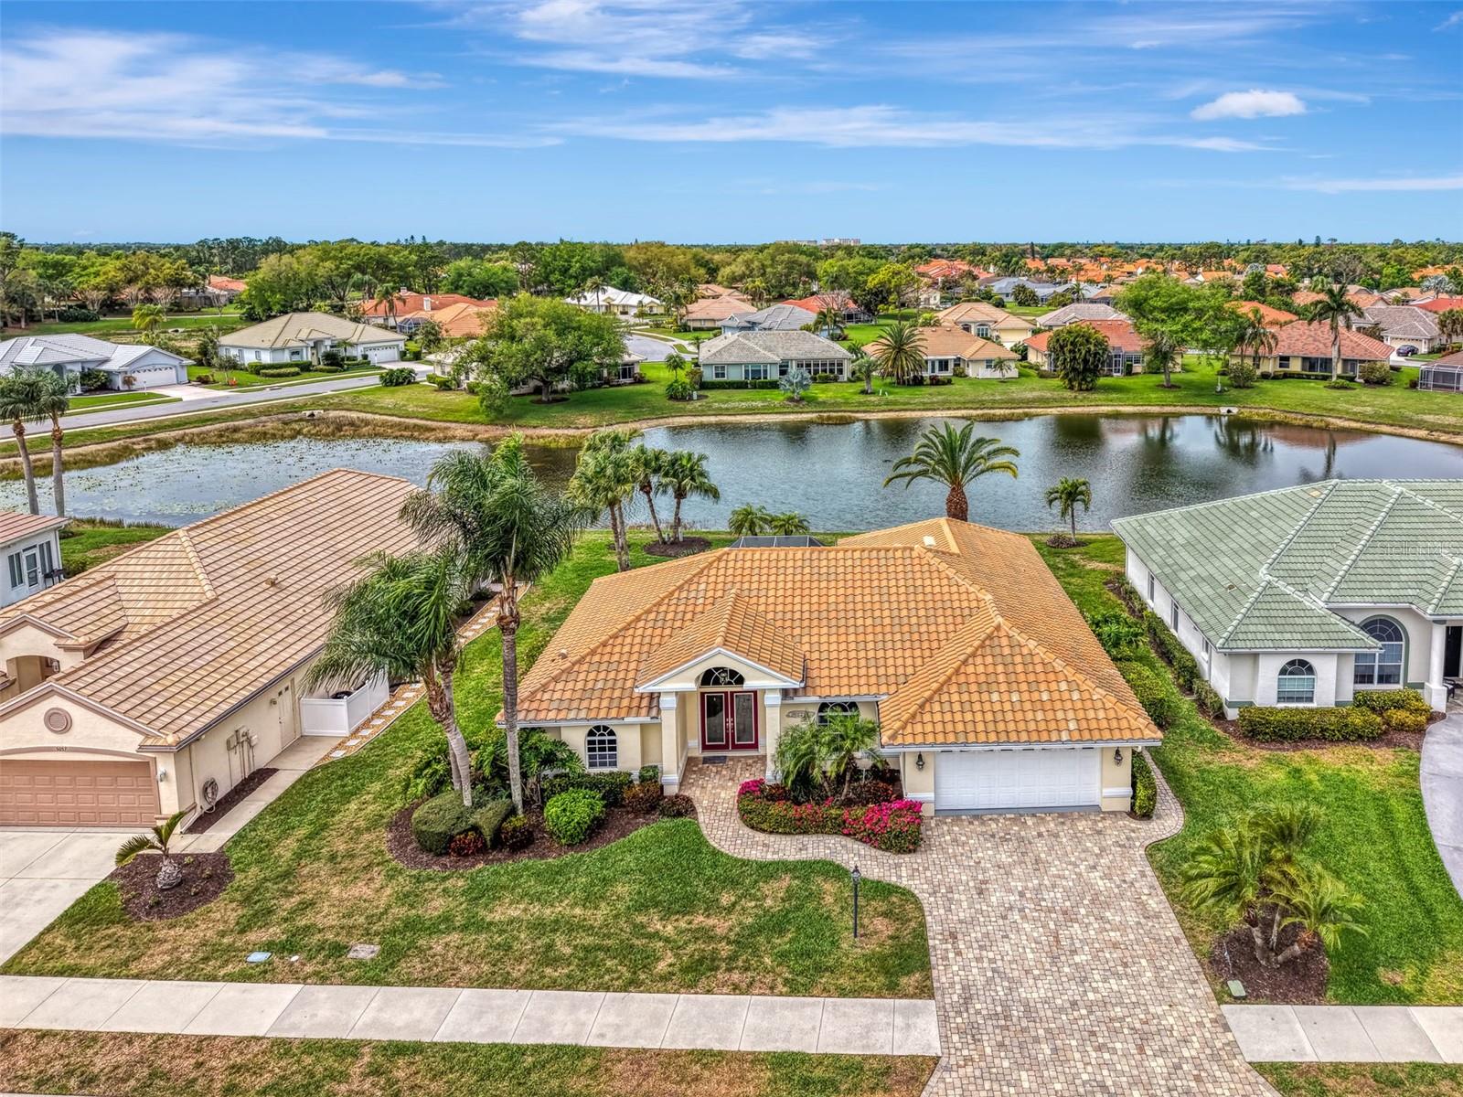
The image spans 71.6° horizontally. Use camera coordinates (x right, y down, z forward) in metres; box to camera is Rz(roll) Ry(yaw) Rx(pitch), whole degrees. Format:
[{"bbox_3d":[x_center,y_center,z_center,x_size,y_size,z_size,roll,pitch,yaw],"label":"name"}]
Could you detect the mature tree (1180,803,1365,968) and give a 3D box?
[{"bbox_3d":[12.643,7.878,23.698,3.900,3.810,3.600,0,17,0],"label":"mature tree"}]

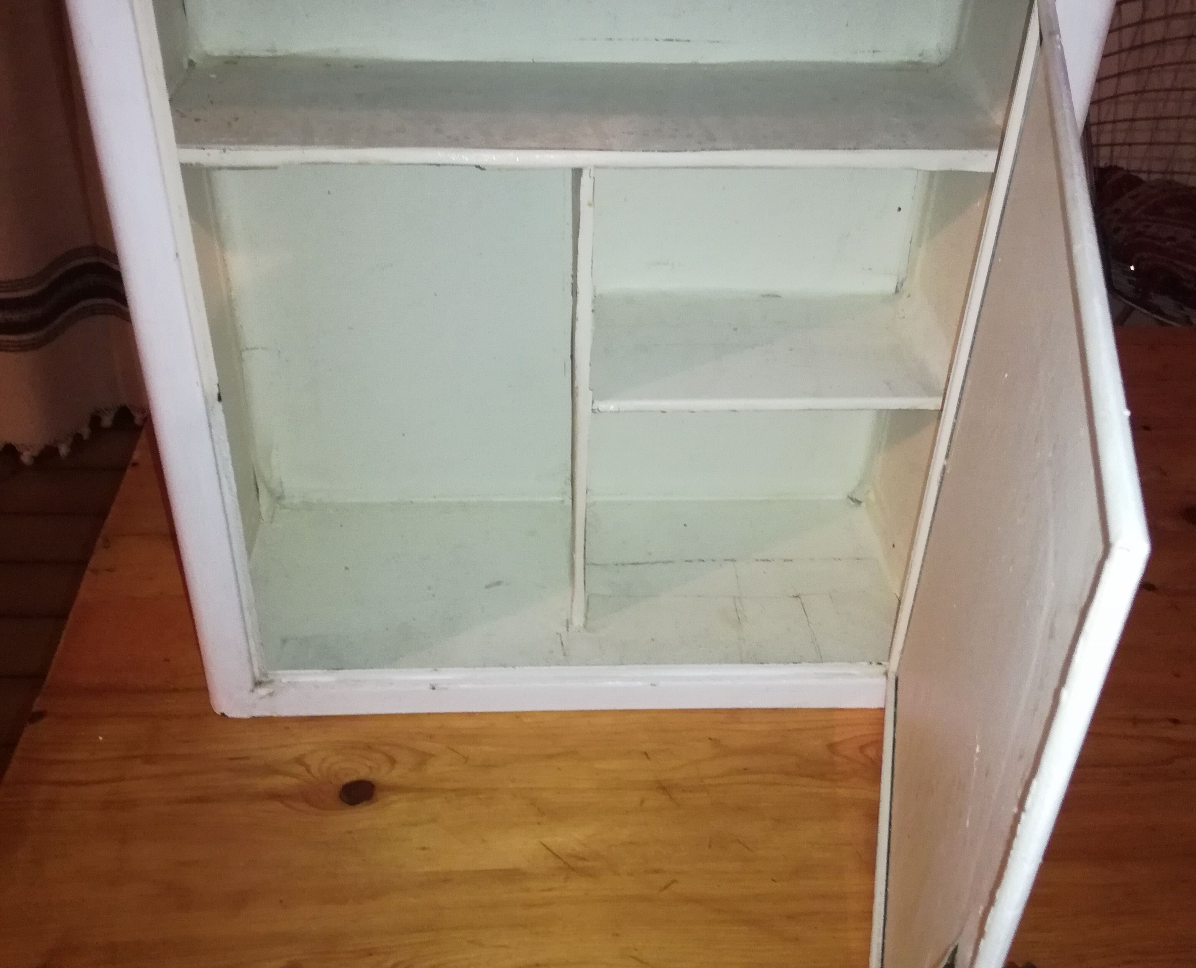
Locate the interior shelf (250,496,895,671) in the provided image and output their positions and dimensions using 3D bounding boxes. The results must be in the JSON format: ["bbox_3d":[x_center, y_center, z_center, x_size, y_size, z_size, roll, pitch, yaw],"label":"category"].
[{"bbox_3d":[-0.017,0.072,0.891,0.459,0.013,0.182,-1,36,-3],"label":"interior shelf"}]

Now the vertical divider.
[{"bbox_3d":[-0.013,-0.077,0.808,0.008,0.326,0.144,-1,36,-3],"label":"vertical divider"}]

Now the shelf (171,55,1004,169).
[{"bbox_3d":[-0.009,-0.213,0.709,0.459,0.011,0.147,-1,36,-3],"label":"shelf"}]

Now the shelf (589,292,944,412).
[{"bbox_3d":[0.103,-0.088,0.811,0.225,0.008,0.139,-1,36,-3],"label":"shelf"}]

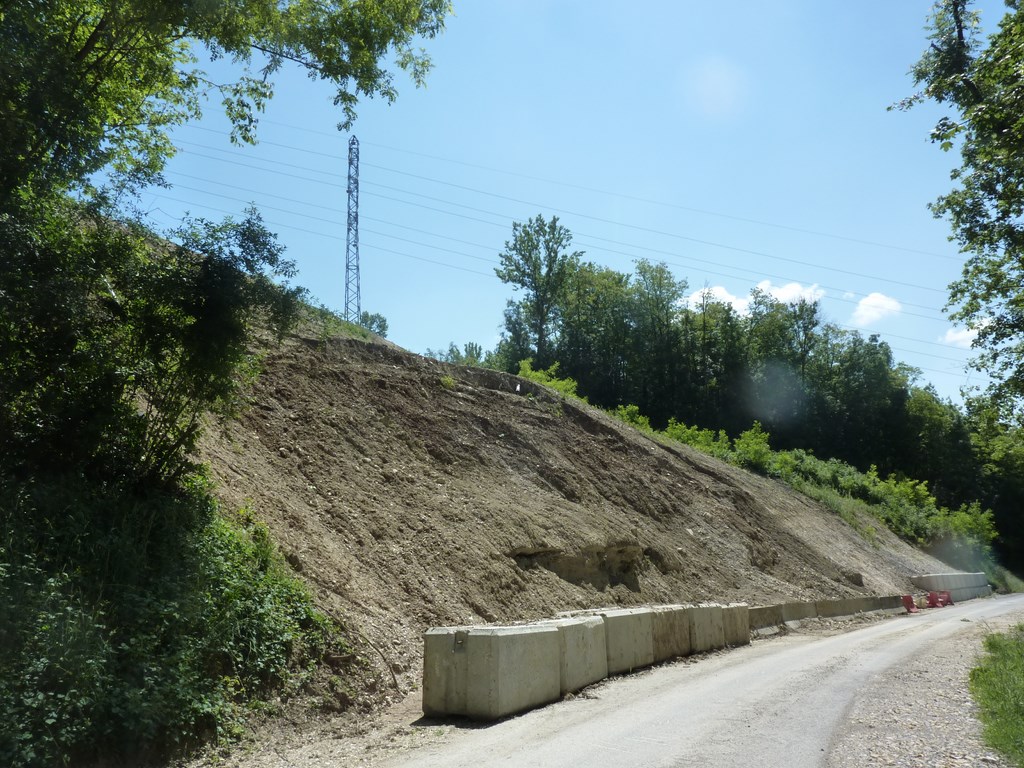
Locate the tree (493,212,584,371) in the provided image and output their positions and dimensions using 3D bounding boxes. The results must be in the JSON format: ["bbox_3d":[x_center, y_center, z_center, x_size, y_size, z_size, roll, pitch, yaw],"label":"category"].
[{"bbox_3d":[2.150,-6.775,60.000,6.926,13.955,6.926,-1,-15,0],"label":"tree"}]

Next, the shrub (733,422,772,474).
[{"bbox_3d":[18.212,4.884,56.000,2.938,3.938,2.938,-1,-15,0],"label":"shrub"}]

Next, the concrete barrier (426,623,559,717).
[{"bbox_3d":[-0.229,3.766,9.897,1.048,0.970,1.891,-9,-17,28],"label":"concrete barrier"}]

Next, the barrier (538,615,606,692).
[{"bbox_3d":[0.738,4.367,12.072,0.999,0.970,1.940,-8,-17,26],"label":"barrier"}]

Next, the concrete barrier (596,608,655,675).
[{"bbox_3d":[1.770,4.729,13.730,0.999,0.970,1.940,-11,-18,32],"label":"concrete barrier"}]

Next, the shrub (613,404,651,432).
[{"bbox_3d":[8.241,2.379,51.000,2.542,1.931,2.542,-1,-15,0],"label":"shrub"}]

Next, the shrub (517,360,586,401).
[{"bbox_3d":[2.564,-0.227,48.000,4.407,2.596,3.085,-1,-15,0],"label":"shrub"}]

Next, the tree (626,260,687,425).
[{"bbox_3d":[12.115,-2.892,62.000,4.880,14.924,4.880,-1,-15,0],"label":"tree"}]

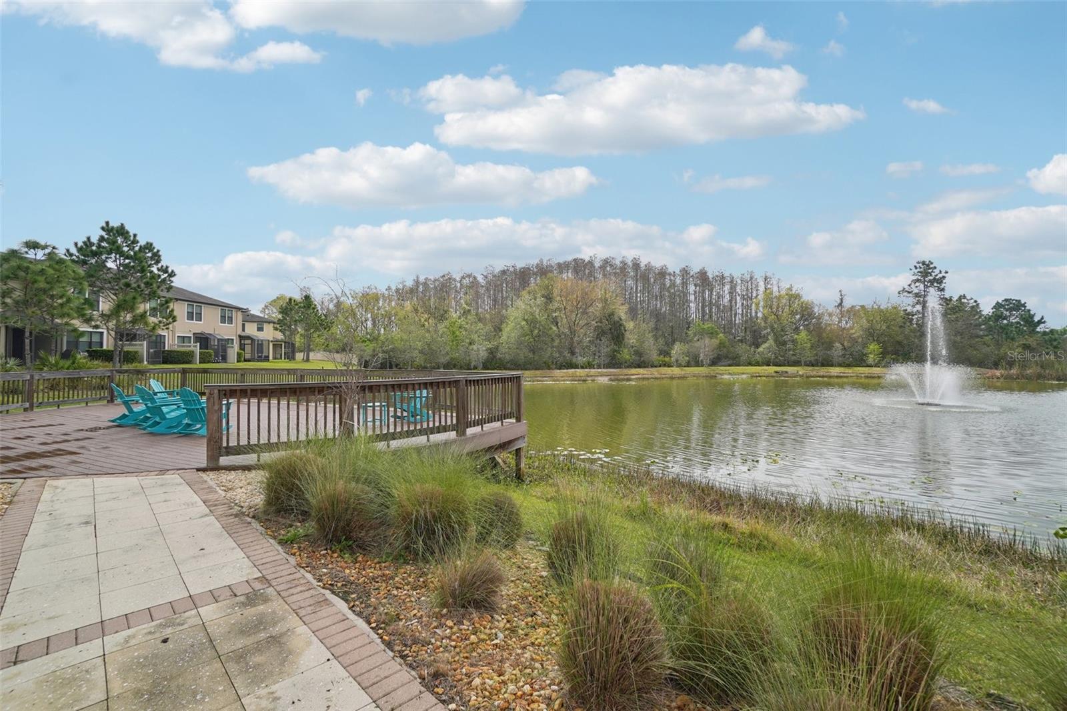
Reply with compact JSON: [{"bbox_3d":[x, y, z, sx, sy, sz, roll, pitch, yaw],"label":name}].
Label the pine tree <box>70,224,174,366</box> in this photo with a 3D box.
[{"bbox_3d":[-24.600,-3.500,26.500,4.900,8.900,4.900,0,-1,-43],"label":"pine tree"}]

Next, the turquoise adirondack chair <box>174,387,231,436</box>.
[{"bbox_3d":[-6.330,1.059,8.600,0.730,0.910,0.800,0,0,15],"label":"turquoise adirondack chair"}]

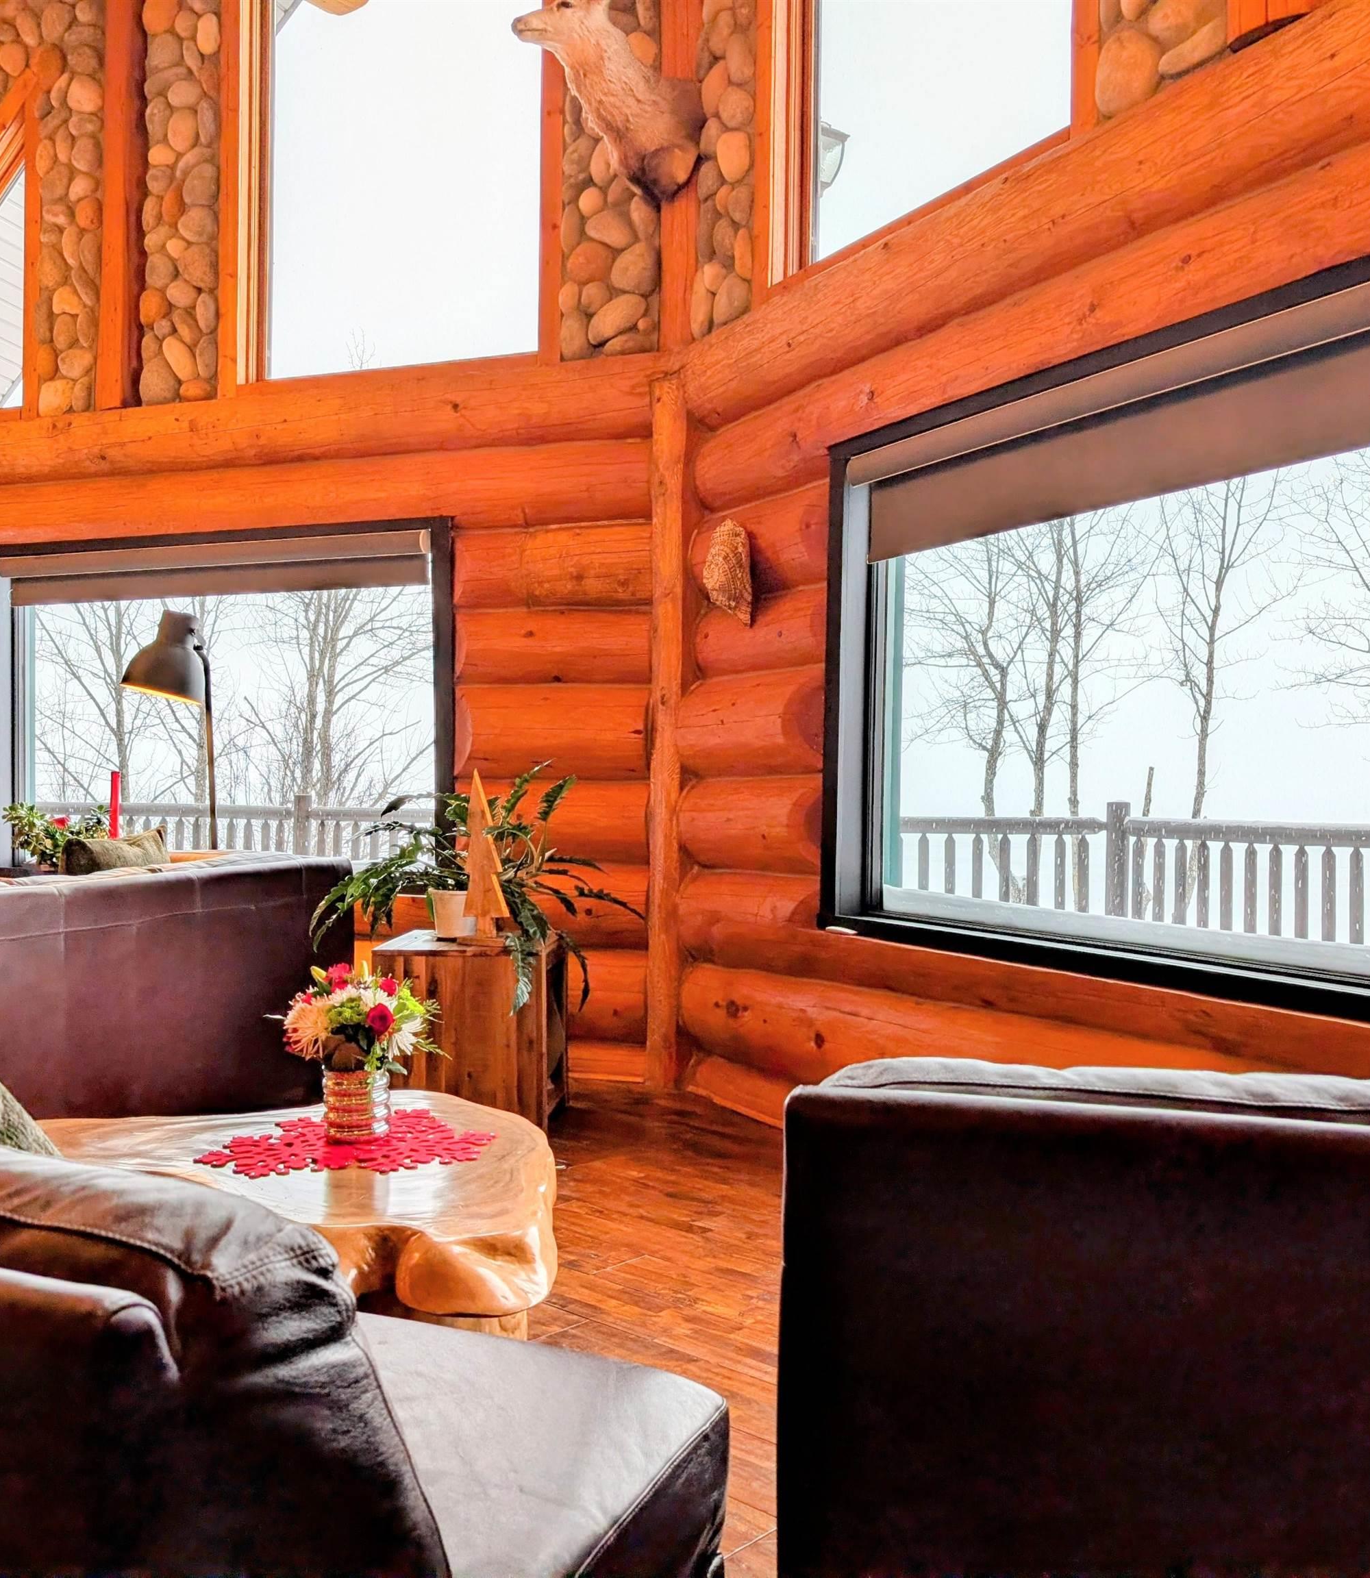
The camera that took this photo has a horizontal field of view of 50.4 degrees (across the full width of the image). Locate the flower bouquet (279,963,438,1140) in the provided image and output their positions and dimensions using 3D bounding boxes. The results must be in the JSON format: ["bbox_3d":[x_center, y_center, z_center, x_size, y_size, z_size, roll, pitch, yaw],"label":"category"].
[{"bbox_3d":[-0.650,0.519,2.894,0.300,0.325,0.275,1,0,0],"label":"flower bouquet"}]

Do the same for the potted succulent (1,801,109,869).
[{"bbox_3d":[-2.803,0.215,6.463,0.444,0.320,0.367,1,0,18],"label":"potted succulent"}]

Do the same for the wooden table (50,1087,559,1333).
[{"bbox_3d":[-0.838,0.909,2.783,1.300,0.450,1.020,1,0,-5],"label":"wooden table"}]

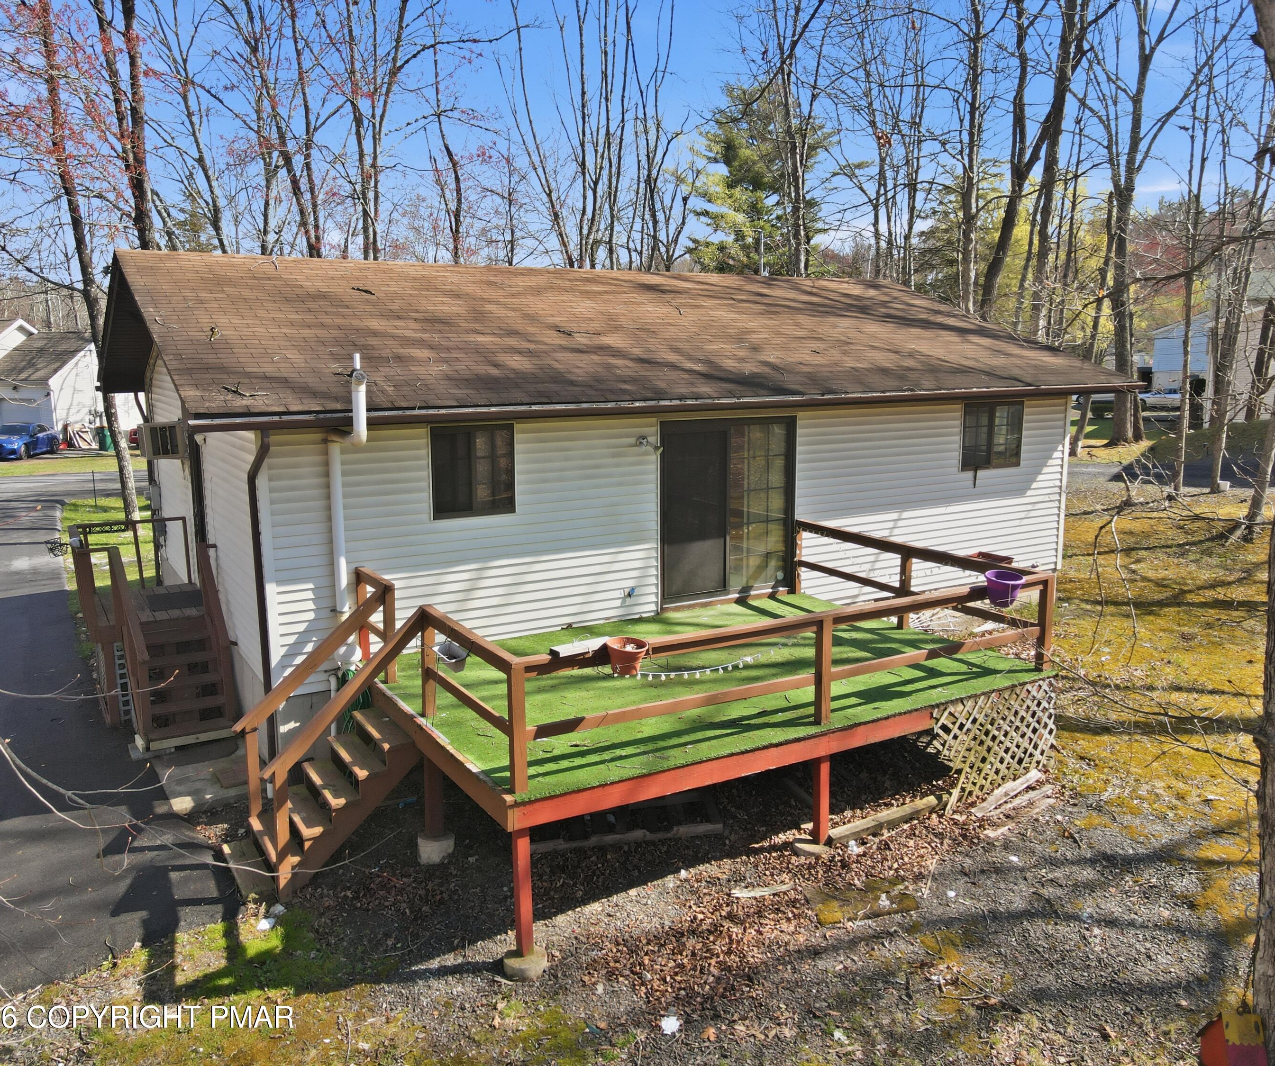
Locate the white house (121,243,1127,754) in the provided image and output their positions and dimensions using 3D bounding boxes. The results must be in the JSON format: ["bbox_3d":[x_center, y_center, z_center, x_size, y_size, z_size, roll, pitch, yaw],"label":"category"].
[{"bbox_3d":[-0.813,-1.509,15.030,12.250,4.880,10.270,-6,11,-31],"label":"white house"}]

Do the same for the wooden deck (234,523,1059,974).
[{"bbox_3d":[0.052,1.376,8.614,6.400,2.040,3.660,-6,11,-31],"label":"wooden deck"}]

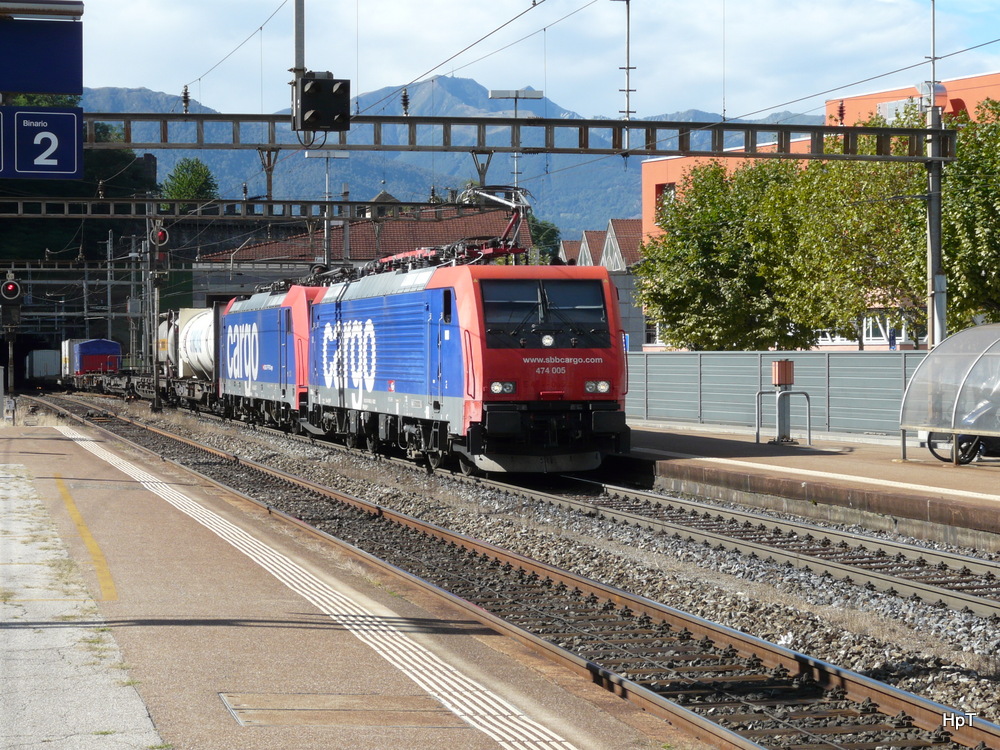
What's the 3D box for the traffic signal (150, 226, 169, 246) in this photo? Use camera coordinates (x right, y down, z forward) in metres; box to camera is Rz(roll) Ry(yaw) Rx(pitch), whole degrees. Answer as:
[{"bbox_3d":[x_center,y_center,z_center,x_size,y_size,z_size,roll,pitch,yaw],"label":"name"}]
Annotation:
[{"bbox_3d":[-12.341,-5.004,89.000,0.680,0.720,0.320,0,1,-12],"label":"traffic signal"}]

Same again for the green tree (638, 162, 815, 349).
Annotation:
[{"bbox_3d":[7.282,-3.336,80.000,5.900,7.500,5.700,0,1,6],"label":"green tree"}]

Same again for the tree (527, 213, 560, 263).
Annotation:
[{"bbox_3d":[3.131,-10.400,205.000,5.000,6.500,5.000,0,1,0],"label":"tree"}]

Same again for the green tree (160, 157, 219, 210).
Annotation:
[{"bbox_3d":[-32.245,-19.441,255.000,6.100,6.500,6.000,0,1,-6],"label":"green tree"}]

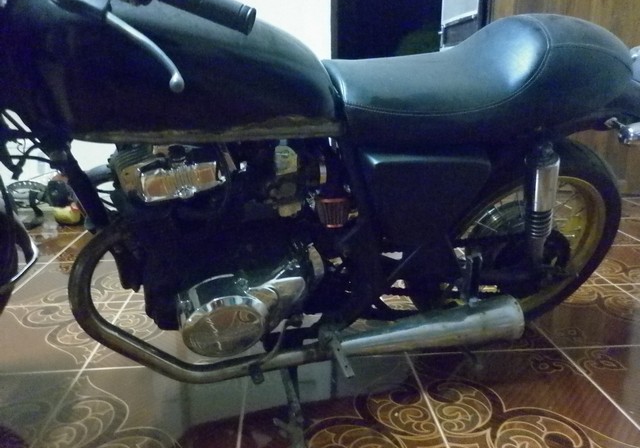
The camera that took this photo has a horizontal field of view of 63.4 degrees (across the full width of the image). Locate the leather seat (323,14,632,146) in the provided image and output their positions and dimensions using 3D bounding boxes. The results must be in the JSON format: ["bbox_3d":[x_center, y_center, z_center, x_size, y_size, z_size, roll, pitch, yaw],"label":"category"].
[{"bbox_3d":[0.383,-0.332,1.159,0.750,0.260,0.250,-5,29,-16],"label":"leather seat"}]

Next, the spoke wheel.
[{"bbox_3d":[0.575,0.054,1.441,0.575,0.575,0.100,-5,29,-16],"label":"spoke wheel"}]

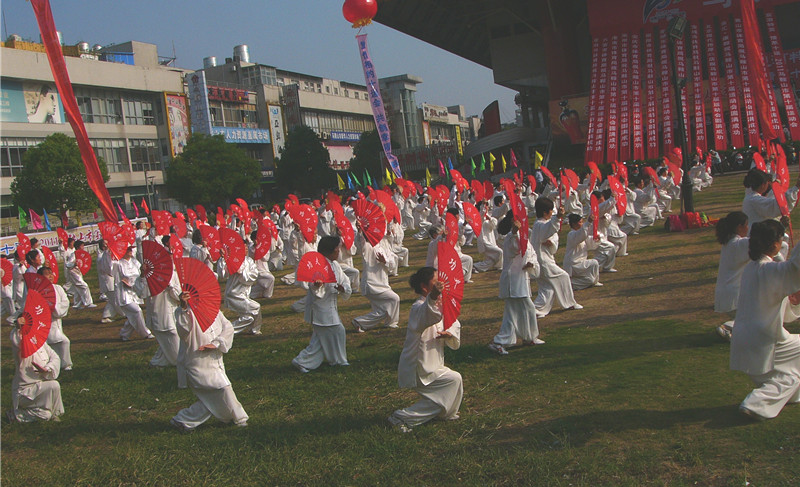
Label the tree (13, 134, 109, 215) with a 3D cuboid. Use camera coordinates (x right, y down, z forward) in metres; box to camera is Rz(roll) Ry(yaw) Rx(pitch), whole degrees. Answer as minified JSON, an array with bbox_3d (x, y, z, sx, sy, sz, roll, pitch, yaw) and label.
[{"bbox_3d":[-21.608,-3.442,53.000,6.120,7.190,5.810,-7,3,0],"label":"tree"}]

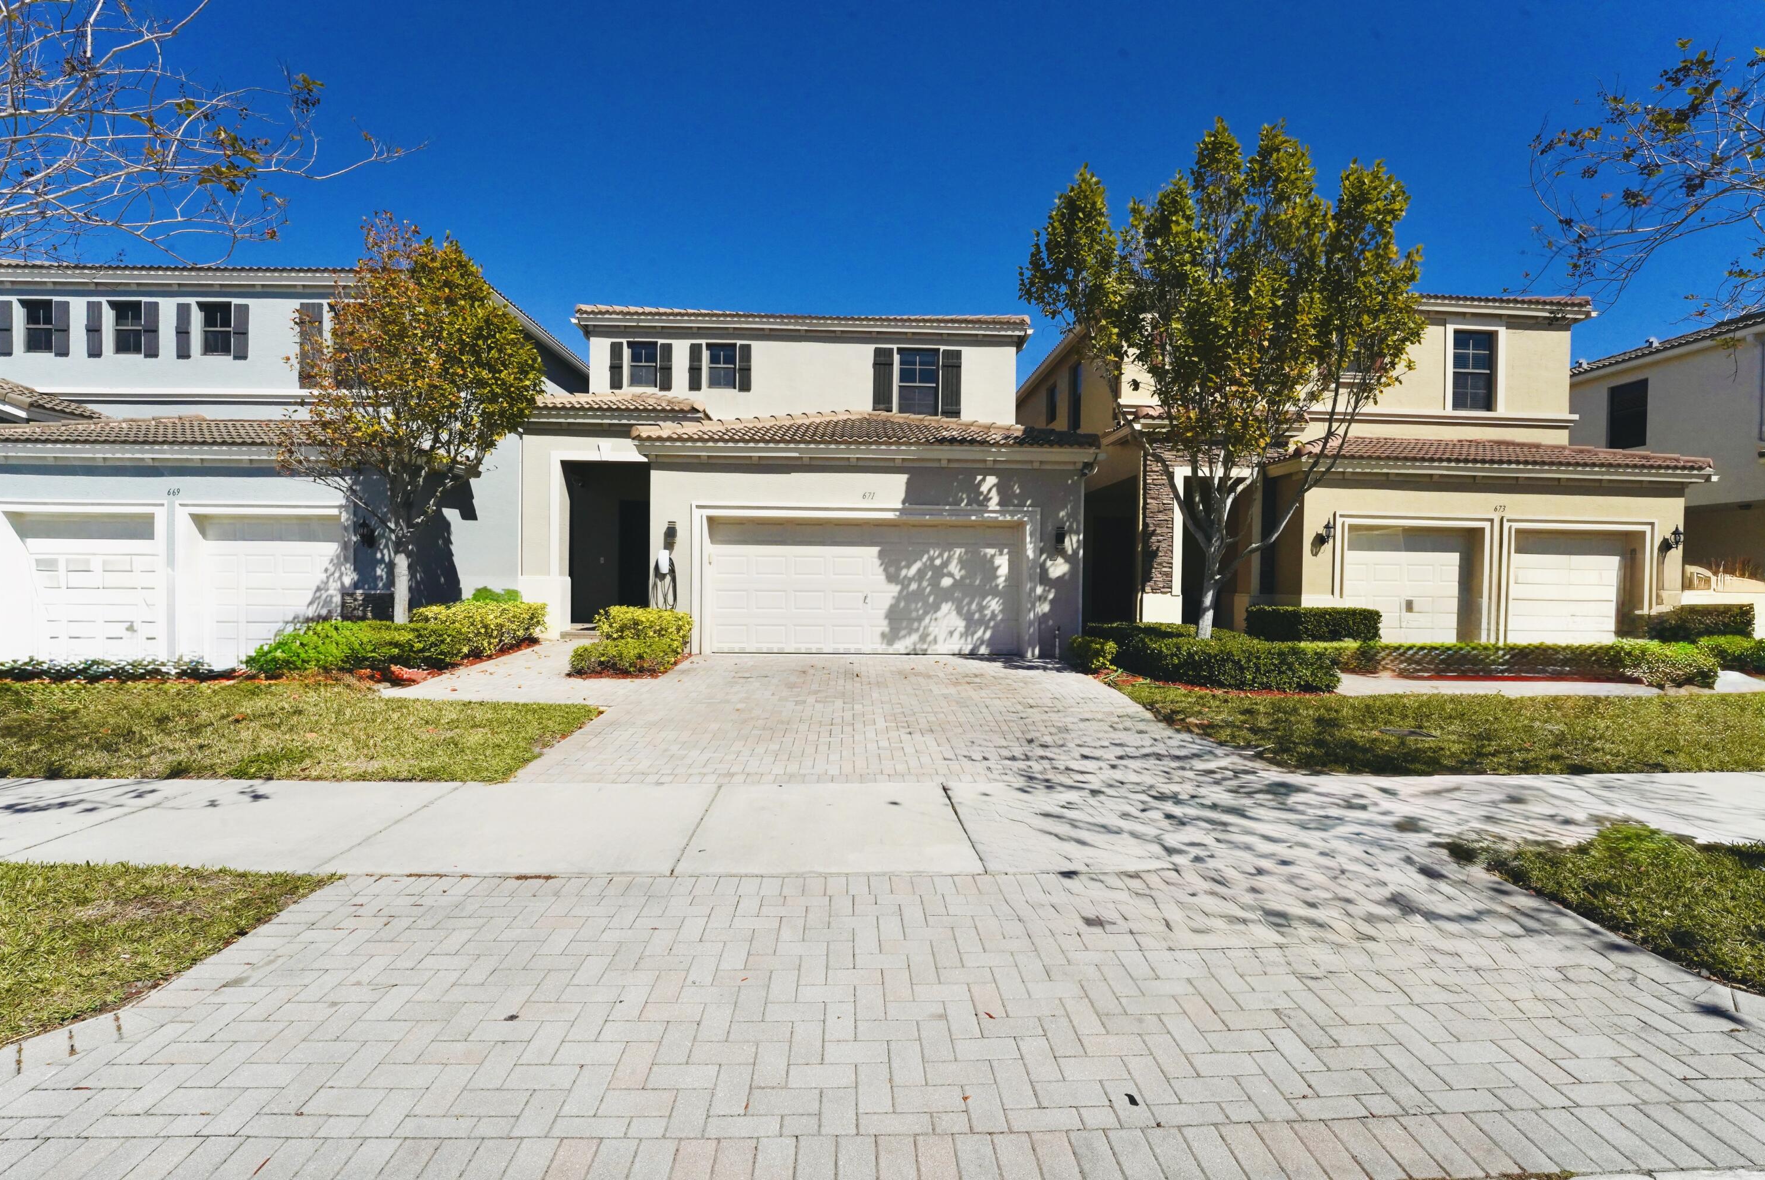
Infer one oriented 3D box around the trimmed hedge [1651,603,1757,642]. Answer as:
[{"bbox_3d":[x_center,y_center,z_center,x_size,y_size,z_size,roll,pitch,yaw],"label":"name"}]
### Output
[{"bbox_3d":[12.939,0.777,10.963,1.200,0.930,0.650,1,1,-4],"label":"trimmed hedge"}]

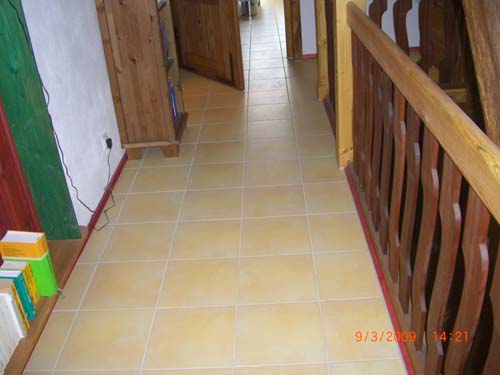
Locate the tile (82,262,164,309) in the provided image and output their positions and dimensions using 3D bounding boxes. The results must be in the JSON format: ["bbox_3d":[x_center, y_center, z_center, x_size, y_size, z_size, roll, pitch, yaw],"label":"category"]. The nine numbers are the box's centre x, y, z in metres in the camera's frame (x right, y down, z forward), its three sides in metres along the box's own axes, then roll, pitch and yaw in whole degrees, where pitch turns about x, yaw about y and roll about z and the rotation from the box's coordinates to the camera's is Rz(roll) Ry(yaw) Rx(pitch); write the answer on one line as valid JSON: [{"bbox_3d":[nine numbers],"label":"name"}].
[{"bbox_3d":[-0.548,0.433,2.437,0.329,0.010,0.329,-3,29,3],"label":"tile"}]

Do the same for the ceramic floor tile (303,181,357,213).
[{"bbox_3d":[0.404,0.060,2.854,0.237,0.010,0.315,-3,29,2],"label":"ceramic floor tile"}]

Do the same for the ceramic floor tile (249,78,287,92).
[{"bbox_3d":[0.156,-0.889,4.760,0.331,0.010,0.331,-3,29,3],"label":"ceramic floor tile"}]

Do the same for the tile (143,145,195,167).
[{"bbox_3d":[-0.509,-0.200,3.456,0.315,0.010,0.315,-3,29,2],"label":"tile"}]

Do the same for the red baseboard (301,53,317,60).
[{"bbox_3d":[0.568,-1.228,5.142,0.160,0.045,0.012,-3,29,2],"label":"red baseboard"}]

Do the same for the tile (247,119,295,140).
[{"bbox_3d":[0.132,-0.375,3.612,0.306,0.010,0.306,-3,28,3],"label":"tile"}]

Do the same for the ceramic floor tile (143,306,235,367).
[{"bbox_3d":[-0.221,0.575,2.130,0.331,0.010,0.331,-3,29,3],"label":"ceramic floor tile"}]

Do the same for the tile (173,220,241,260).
[{"bbox_3d":[-0.209,0.256,2.716,0.329,0.010,0.329,-3,29,3],"label":"tile"}]

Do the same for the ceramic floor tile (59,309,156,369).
[{"bbox_3d":[-0.555,0.593,2.145,0.331,0.010,0.331,-3,29,3],"label":"ceramic floor tile"}]

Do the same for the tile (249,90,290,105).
[{"bbox_3d":[0.143,-0.692,4.271,0.315,0.010,0.315,-3,29,2],"label":"tile"}]

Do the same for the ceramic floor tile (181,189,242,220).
[{"bbox_3d":[-0.192,0.088,2.803,0.306,0.010,0.306,-3,28,3],"label":"ceramic floor tile"}]

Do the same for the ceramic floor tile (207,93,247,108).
[{"bbox_3d":[-0.183,-0.711,4.481,0.331,0.010,0.331,-3,29,3],"label":"ceramic floor tile"}]

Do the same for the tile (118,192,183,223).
[{"bbox_3d":[-0.538,0.113,3.025,0.329,0.010,0.329,-3,29,3],"label":"tile"}]

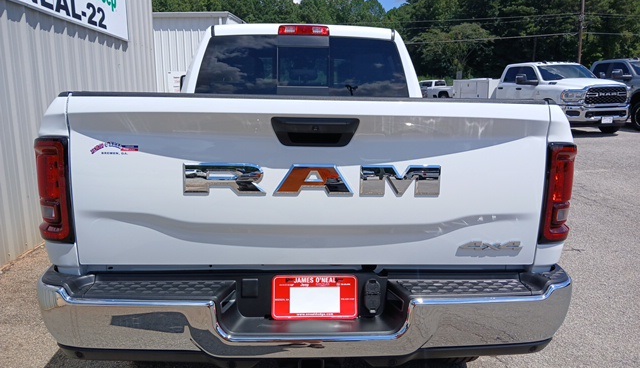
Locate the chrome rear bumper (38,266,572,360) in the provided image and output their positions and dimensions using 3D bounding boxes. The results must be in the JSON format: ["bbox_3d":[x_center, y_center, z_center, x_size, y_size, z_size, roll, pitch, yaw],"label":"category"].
[{"bbox_3d":[-0.028,0.431,1.684,1.900,0.250,0.340,0,9,-2],"label":"chrome rear bumper"}]

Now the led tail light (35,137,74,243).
[{"bbox_3d":[-0.896,0.012,1.698,0.150,0.375,0.140,0,9,-2],"label":"led tail light"}]

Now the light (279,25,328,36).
[{"bbox_3d":[-0.126,-1.209,3.801,0.400,0.080,0.070,0,9,-2],"label":"light"}]

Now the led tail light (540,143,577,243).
[{"bbox_3d":[0.842,0.025,1.774,0.150,0.375,0.140,0,9,-2],"label":"led tail light"}]

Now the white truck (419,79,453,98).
[{"bbox_3d":[9.681,-7.804,41.000,2.020,1.950,5.900,-8,13,-39],"label":"white truck"}]

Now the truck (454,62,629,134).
[{"bbox_3d":[6.663,-2.791,15.135,2.200,2.000,6.600,-1,12,-8],"label":"truck"}]

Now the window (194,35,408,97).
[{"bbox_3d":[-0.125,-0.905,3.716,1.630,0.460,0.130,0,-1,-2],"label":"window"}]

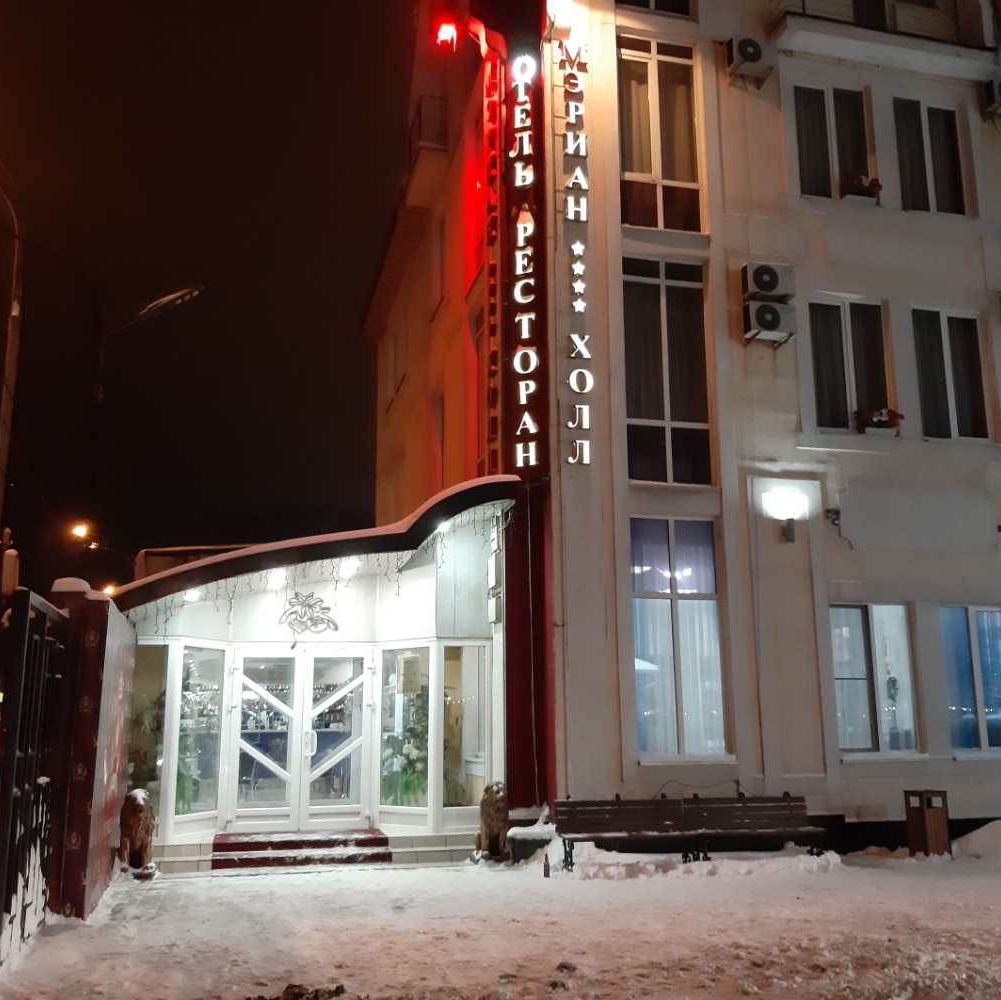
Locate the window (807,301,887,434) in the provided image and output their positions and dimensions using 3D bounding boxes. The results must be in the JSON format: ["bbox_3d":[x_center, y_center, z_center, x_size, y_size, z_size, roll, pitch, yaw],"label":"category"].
[{"bbox_3d":[4.833,-1.857,14.471,1.180,1.830,0.150,3,-12,-14],"label":"window"}]

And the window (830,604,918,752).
[{"bbox_3d":[4.943,2.353,13.776,1.181,1.931,0.150,3,-12,-14],"label":"window"}]

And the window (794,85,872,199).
[{"bbox_3d":[4.814,-5.168,15.153,1.180,1.740,0.150,3,-12,-14],"label":"window"}]

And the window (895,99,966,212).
[{"bbox_3d":[6.473,-5.181,15.688,1.144,1.845,0.150,3,-12,-14],"label":"window"}]

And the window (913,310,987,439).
[{"bbox_3d":[6.495,-1.804,15.017,1.132,1.919,0.150,3,-12,-14],"label":"window"}]

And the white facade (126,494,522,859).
[{"bbox_3d":[-2.083,1.862,12.138,4.356,4.214,1.400,3,-12,-14],"label":"white facade"}]

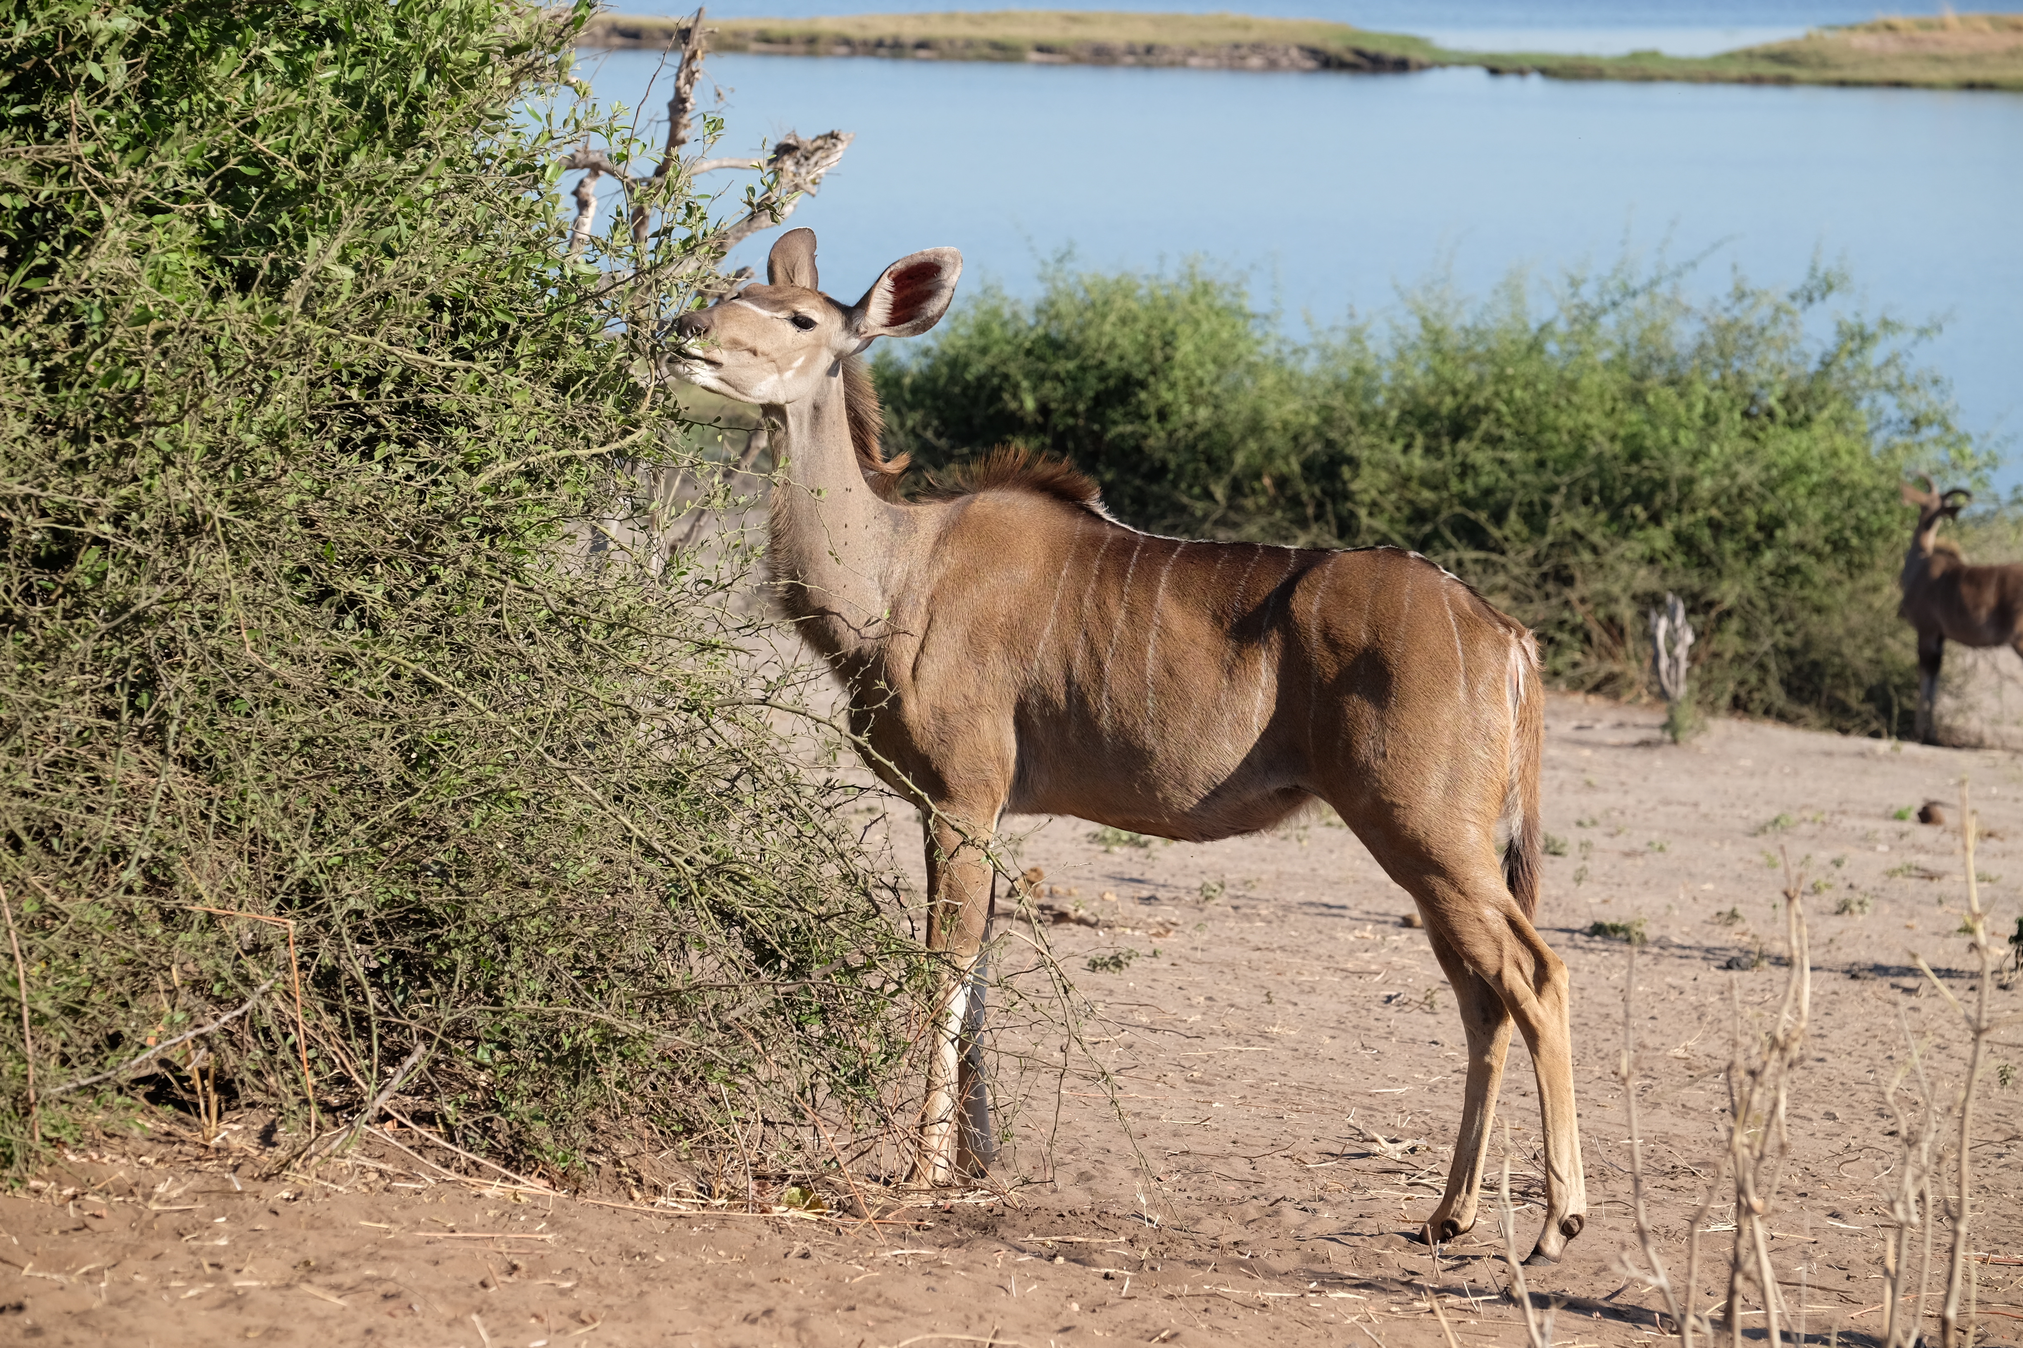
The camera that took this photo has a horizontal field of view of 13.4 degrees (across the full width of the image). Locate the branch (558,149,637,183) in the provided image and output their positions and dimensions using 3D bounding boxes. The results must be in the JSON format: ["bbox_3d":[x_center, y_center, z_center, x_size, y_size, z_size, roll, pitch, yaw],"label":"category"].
[{"bbox_3d":[-0.923,-1.133,19.200,0.173,0.045,0.050,10,0,0],"label":"branch"}]

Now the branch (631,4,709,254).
[{"bbox_3d":[-0.761,-1.215,19.200,0.100,0.558,0.100,13,0,0],"label":"branch"}]

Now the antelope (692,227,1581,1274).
[{"bbox_3d":[0.191,0.106,14.856,1.735,1.723,0.440,2,5,25],"label":"antelope"}]

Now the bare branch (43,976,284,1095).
[{"bbox_3d":[-1.477,0.632,15.000,0.436,0.045,0.050,-26,0,0],"label":"bare branch"}]

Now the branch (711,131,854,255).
[{"bbox_3d":[-0.506,-1.077,19.200,0.403,0.110,0.110,-39,0,0],"label":"branch"}]

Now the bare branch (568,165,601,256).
[{"bbox_3d":[-0.951,-1.038,19.200,0.050,0.201,0.050,14,0,0],"label":"bare branch"}]

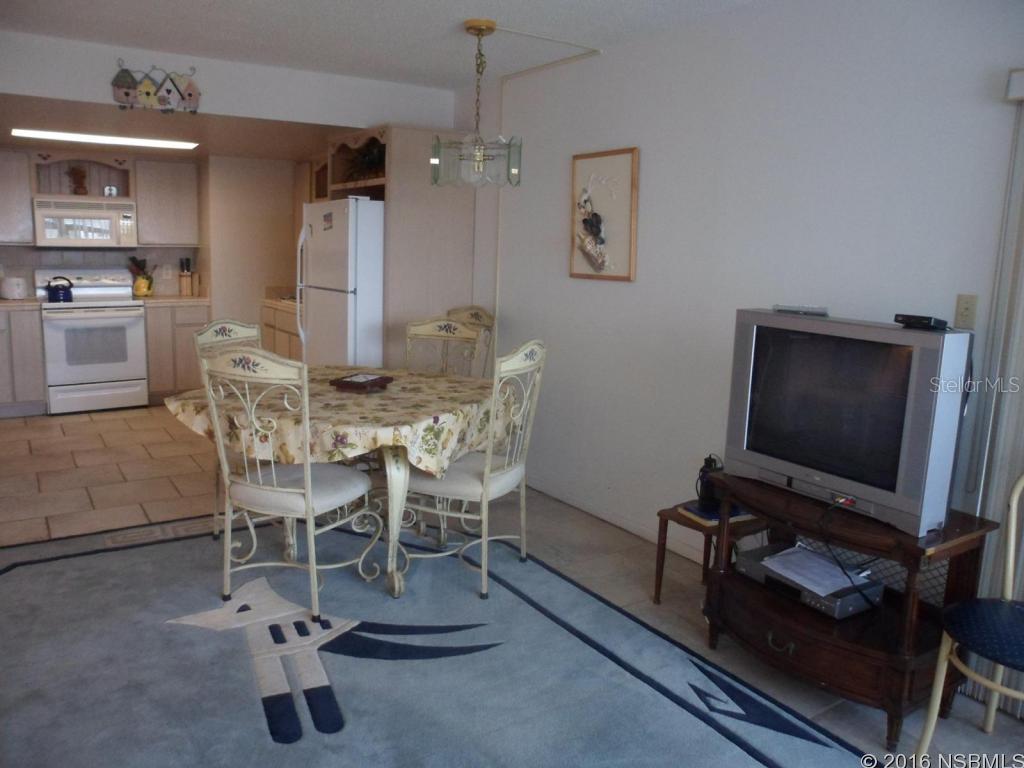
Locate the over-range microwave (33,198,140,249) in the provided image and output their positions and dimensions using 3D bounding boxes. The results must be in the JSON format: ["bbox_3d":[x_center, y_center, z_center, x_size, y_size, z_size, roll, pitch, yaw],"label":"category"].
[{"bbox_3d":[-3.698,-1.382,6.675,0.760,0.405,0.390,-5,12,-33],"label":"over-range microwave"}]

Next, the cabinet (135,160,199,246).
[{"bbox_3d":[-3.184,-1.643,7.038,0.530,0.760,0.320,-5,12,-33],"label":"cabinet"}]

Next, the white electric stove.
[{"bbox_3d":[-3.679,-0.399,6.735,0.756,1.174,0.670,-5,12,-33],"label":"white electric stove"}]

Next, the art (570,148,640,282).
[{"bbox_3d":[0.484,-0.871,4.012,0.033,0.645,0.510,-5,12,-33],"label":"art"}]

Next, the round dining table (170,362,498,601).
[{"bbox_3d":[-0.798,0.409,3.796,1.290,0.770,1.290,1,10,0],"label":"round dining table"}]

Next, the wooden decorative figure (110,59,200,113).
[{"bbox_3d":[-1.942,-1.623,4.217,0.435,0.258,0.050,-5,12,-33],"label":"wooden decorative figure"}]

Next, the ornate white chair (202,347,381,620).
[{"bbox_3d":[-0.892,0.356,3.194,0.485,1.070,0.505,6,11,22],"label":"ornate white chair"}]

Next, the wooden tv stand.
[{"bbox_3d":[1.075,0.716,2.649,0.480,0.665,0.835,-5,12,-33],"label":"wooden tv stand"}]

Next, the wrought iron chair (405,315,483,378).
[{"bbox_3d":[-0.504,0.209,4.060,0.485,1.070,0.505,6,11,26],"label":"wrought iron chair"}]

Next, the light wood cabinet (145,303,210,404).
[{"bbox_3d":[-3.126,-0.324,7.128,0.530,0.900,0.610,-5,12,-33],"label":"light wood cabinet"}]

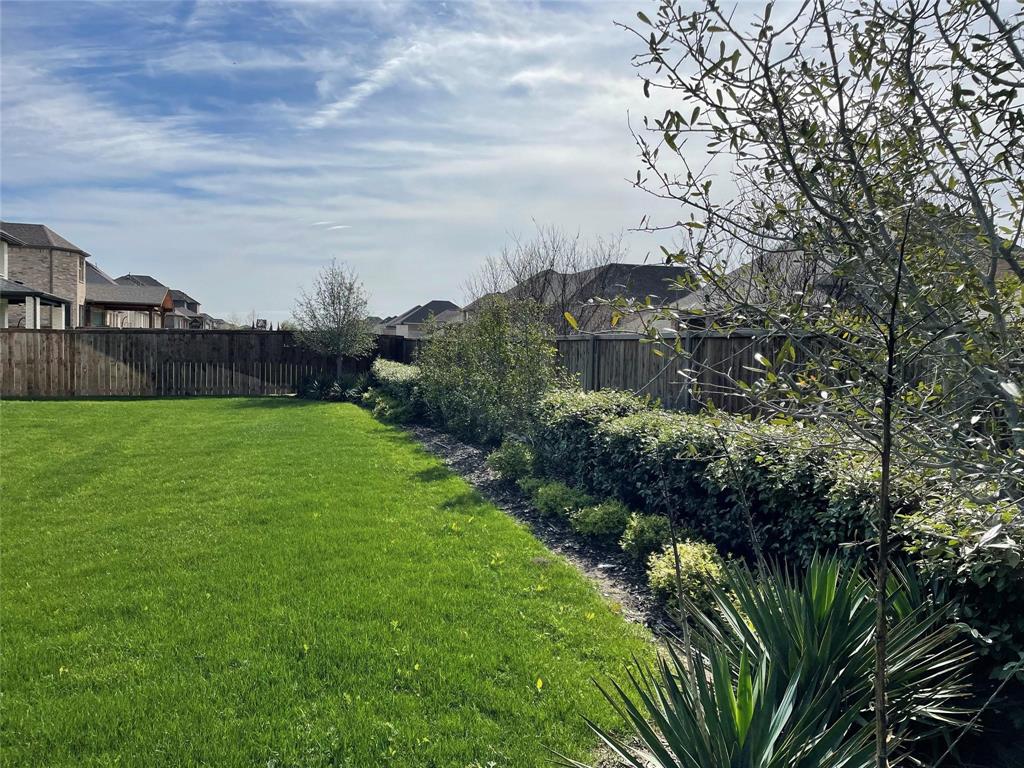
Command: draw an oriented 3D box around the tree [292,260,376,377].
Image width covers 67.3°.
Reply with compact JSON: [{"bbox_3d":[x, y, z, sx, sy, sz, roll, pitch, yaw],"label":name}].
[{"bbox_3d":[-5.000,-1.500,21.600,2.350,3.800,2.300,0,3,0],"label":"tree"}]

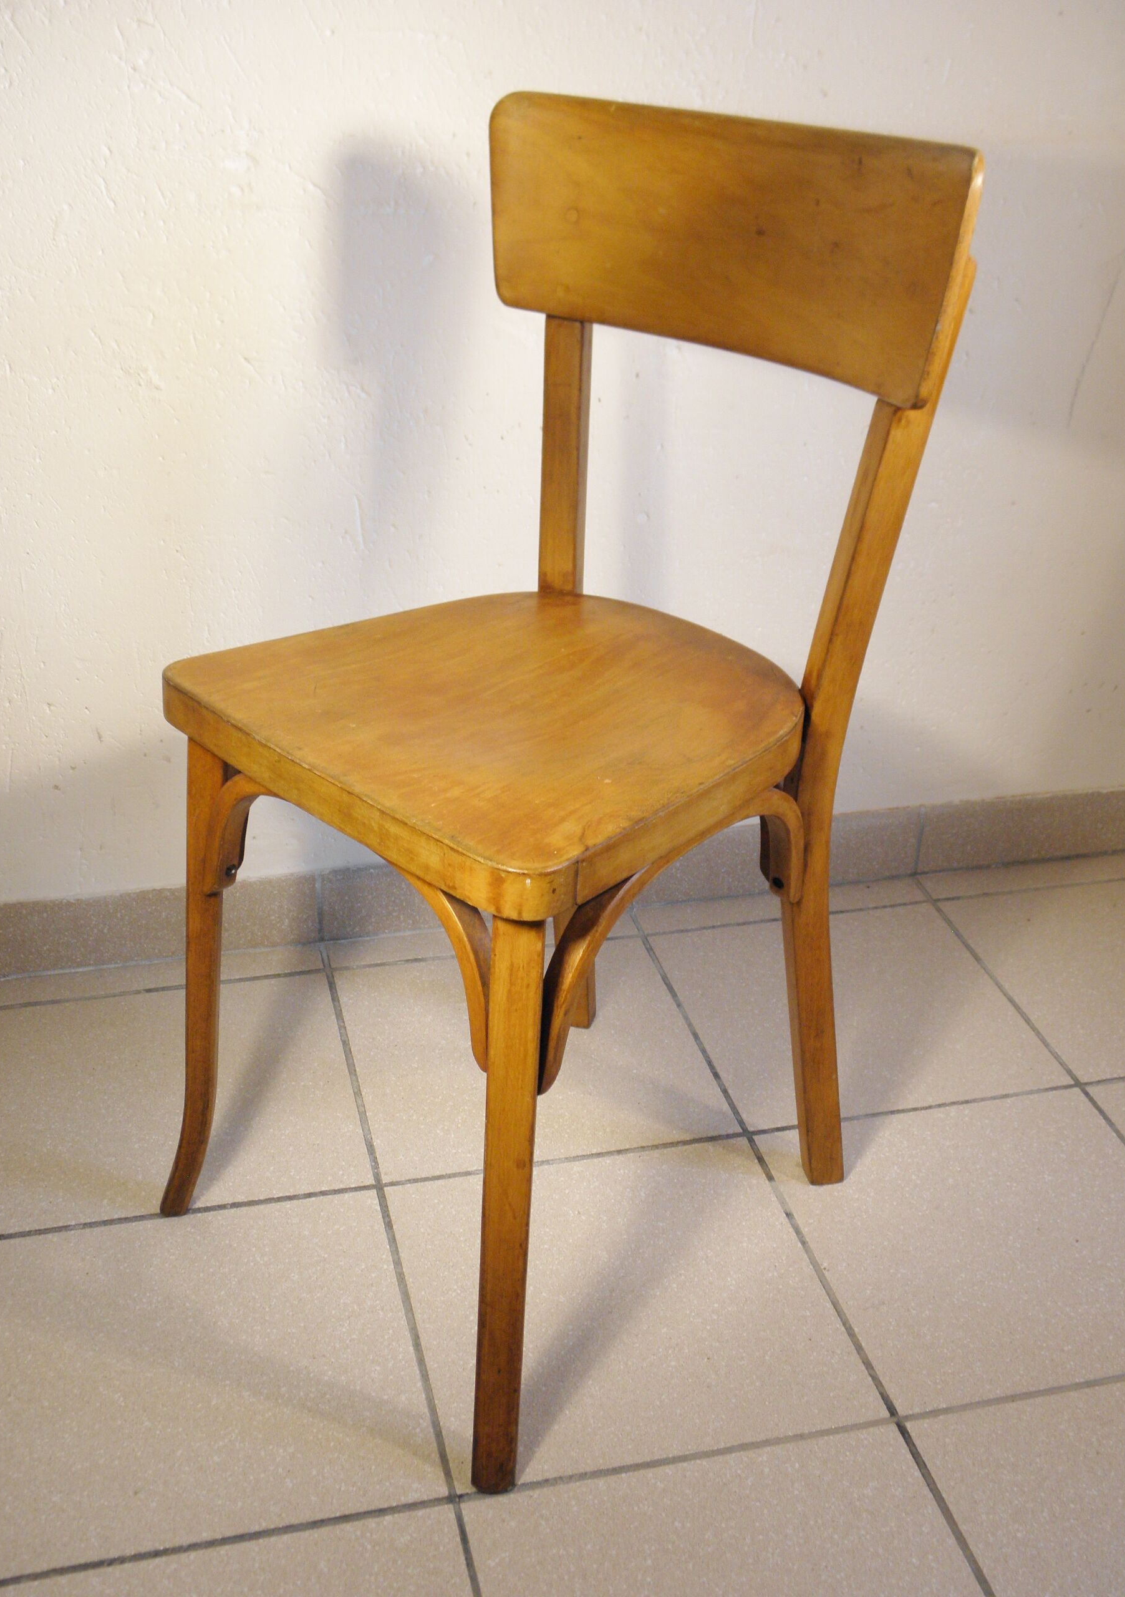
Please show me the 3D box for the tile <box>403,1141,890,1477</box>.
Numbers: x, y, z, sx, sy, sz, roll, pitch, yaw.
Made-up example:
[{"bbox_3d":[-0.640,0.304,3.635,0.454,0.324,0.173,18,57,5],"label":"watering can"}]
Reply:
[{"bbox_3d":[0.045,0.379,1.266,0.313,0.010,0.313,-5,29,-13],"label":"tile"}]

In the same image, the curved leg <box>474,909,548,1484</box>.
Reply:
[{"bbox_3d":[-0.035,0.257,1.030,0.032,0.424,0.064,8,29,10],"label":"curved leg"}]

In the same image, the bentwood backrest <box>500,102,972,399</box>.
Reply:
[{"bbox_3d":[0.100,-0.372,1.095,0.043,0.151,0.399,-20,35,-41],"label":"bentwood backrest"}]

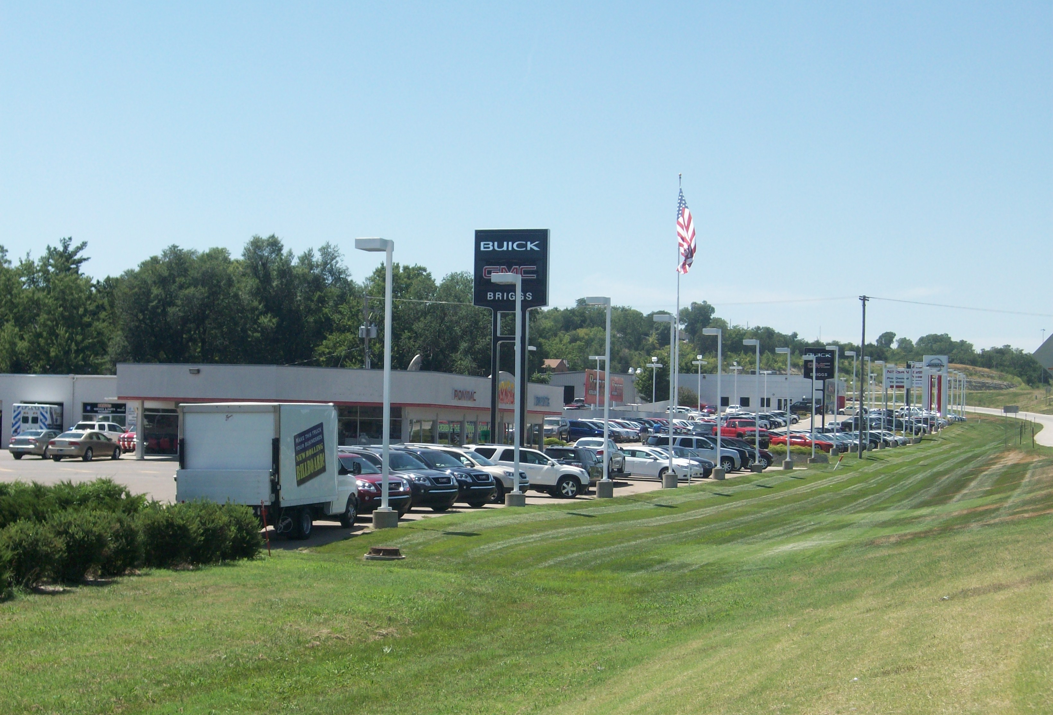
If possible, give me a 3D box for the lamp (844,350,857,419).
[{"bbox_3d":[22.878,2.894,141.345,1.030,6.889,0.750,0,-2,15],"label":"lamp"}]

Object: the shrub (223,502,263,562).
[{"bbox_3d":[-5.351,3.291,37.800,0.850,1.100,0.900,1,-2,0],"label":"shrub"}]

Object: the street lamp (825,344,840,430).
[{"bbox_3d":[22.681,3.144,149.100,1.000,8.100,0.450,0,-2,15],"label":"street lamp"}]

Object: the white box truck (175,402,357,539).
[{"bbox_3d":[-6.320,2.820,50.400,2.420,3.250,6.600,0,-2,13],"label":"white box truck"}]

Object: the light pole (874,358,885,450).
[{"bbox_3d":[28.460,3.834,162.192,1.130,7.070,0.610,0,-2,15],"label":"light pole"}]

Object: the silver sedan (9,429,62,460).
[{"bbox_3d":[-23.429,4.270,98.500,1.860,1.460,5.000,0,-2,18],"label":"silver sedan"}]

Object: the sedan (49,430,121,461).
[{"bbox_3d":[-21.942,4.405,100.000,1.870,1.480,5.100,0,-2,15],"label":"sedan"}]

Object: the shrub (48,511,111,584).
[{"bbox_3d":[-7.668,3.235,34.400,1.100,1.250,1.100,1,-2,-12],"label":"shrub"}]

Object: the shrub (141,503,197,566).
[{"bbox_3d":[-6.522,3.250,36.546,1.050,1.180,1.050,1,-2,0],"label":"shrub"}]

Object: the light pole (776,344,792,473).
[{"bbox_3d":[15.273,3.008,118.488,1.030,7.231,0.750,0,-2,15],"label":"light pole"}]

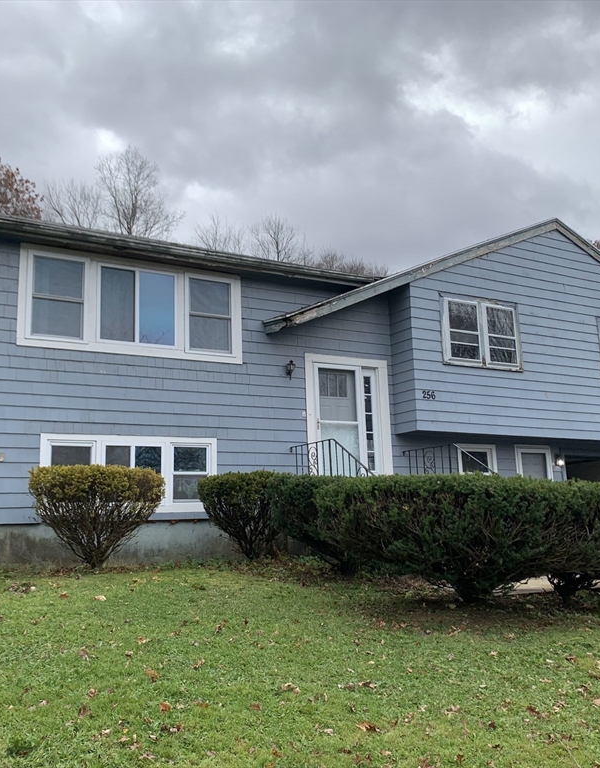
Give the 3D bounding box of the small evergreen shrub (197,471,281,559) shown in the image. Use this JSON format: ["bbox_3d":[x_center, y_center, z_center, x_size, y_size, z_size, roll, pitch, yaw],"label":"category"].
[{"bbox_3d":[-0.769,1.802,10.536,1.228,1.154,1.167,-2,-10,0],"label":"small evergreen shrub"}]

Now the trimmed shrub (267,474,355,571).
[{"bbox_3d":[0.354,1.777,9.733,1.467,1.172,1.394,4,-12,-30],"label":"trimmed shrub"}]

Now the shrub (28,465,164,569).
[{"bbox_3d":[-2.432,1.605,9.211,1.532,1.175,1.455,4,-12,-30],"label":"shrub"}]

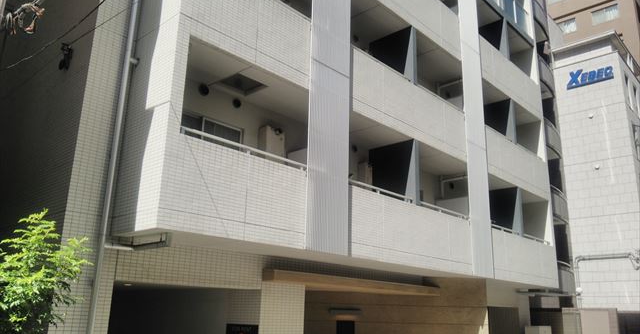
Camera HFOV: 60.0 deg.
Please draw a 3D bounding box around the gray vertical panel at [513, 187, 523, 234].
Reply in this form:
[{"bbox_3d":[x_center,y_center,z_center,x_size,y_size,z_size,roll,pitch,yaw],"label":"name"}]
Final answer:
[{"bbox_3d":[5.622,1.299,15.830,0.300,1.420,0.190,-12,-20,40],"label":"gray vertical panel"}]

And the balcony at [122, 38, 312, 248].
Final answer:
[{"bbox_3d":[-1.541,-0.199,8.610,1.150,2.745,2.678,-12,-20,40],"label":"balcony"}]

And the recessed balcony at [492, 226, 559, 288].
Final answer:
[{"bbox_3d":[5.425,2.686,15.906,1.100,1.324,4.422,-12,-20,40],"label":"recessed balcony"}]

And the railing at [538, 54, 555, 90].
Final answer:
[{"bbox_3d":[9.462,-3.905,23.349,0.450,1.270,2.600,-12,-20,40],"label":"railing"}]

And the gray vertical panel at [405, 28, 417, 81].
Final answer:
[{"bbox_3d":[2.039,-2.480,12.632,0.300,1.430,0.170,-12,-20,40],"label":"gray vertical panel"}]

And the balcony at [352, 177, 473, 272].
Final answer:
[{"bbox_3d":[1.663,1.480,11.856,1.100,1.354,4.612,-12,-20,40],"label":"balcony"}]

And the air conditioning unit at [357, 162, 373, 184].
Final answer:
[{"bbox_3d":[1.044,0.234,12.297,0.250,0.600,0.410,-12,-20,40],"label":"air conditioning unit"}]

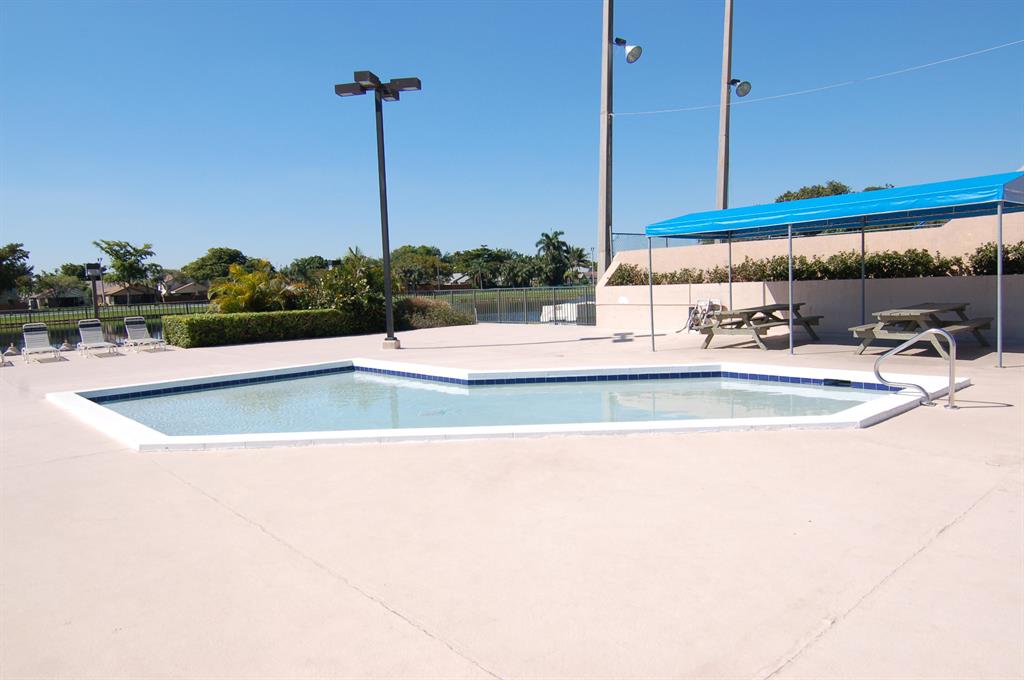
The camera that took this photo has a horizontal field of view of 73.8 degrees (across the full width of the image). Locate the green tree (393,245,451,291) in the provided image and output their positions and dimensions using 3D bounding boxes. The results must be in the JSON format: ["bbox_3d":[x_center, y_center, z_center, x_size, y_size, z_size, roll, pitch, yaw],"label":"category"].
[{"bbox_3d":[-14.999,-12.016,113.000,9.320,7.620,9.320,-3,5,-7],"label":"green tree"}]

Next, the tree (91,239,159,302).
[{"bbox_3d":[-59.369,-10.395,105.000,10.160,9.860,9.650,-5,5,-29],"label":"tree"}]

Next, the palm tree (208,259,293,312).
[{"bbox_3d":[-8.650,-1.347,22.638,2.700,2.710,2.700,-4,5,-21],"label":"palm tree"}]

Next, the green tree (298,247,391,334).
[{"bbox_3d":[-5.664,-1.635,23.204,2.970,2.960,2.670,-3,5,-13],"label":"green tree"}]

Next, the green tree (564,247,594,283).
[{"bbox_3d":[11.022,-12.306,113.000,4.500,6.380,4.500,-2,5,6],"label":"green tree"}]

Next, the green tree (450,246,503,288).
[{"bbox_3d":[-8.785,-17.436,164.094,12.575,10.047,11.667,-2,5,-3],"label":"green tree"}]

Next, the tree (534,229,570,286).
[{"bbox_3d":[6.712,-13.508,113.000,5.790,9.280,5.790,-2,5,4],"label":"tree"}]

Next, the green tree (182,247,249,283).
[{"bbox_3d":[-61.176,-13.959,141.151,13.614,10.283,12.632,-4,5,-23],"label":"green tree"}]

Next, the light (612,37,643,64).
[{"bbox_3d":[3.679,-9.197,21.622,0.900,0.800,0.650,1,6,30],"label":"light"}]

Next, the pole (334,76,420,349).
[{"bbox_3d":[-3.105,-3.047,16.731,1.950,6.470,1.950,-1,5,13],"label":"pole"}]

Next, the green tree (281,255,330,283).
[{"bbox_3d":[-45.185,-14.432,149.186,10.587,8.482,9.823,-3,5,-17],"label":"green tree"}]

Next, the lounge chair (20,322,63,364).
[{"bbox_3d":[-11.586,0.041,16.747,0.660,0.910,1.600,-6,6,-40],"label":"lounge chair"}]

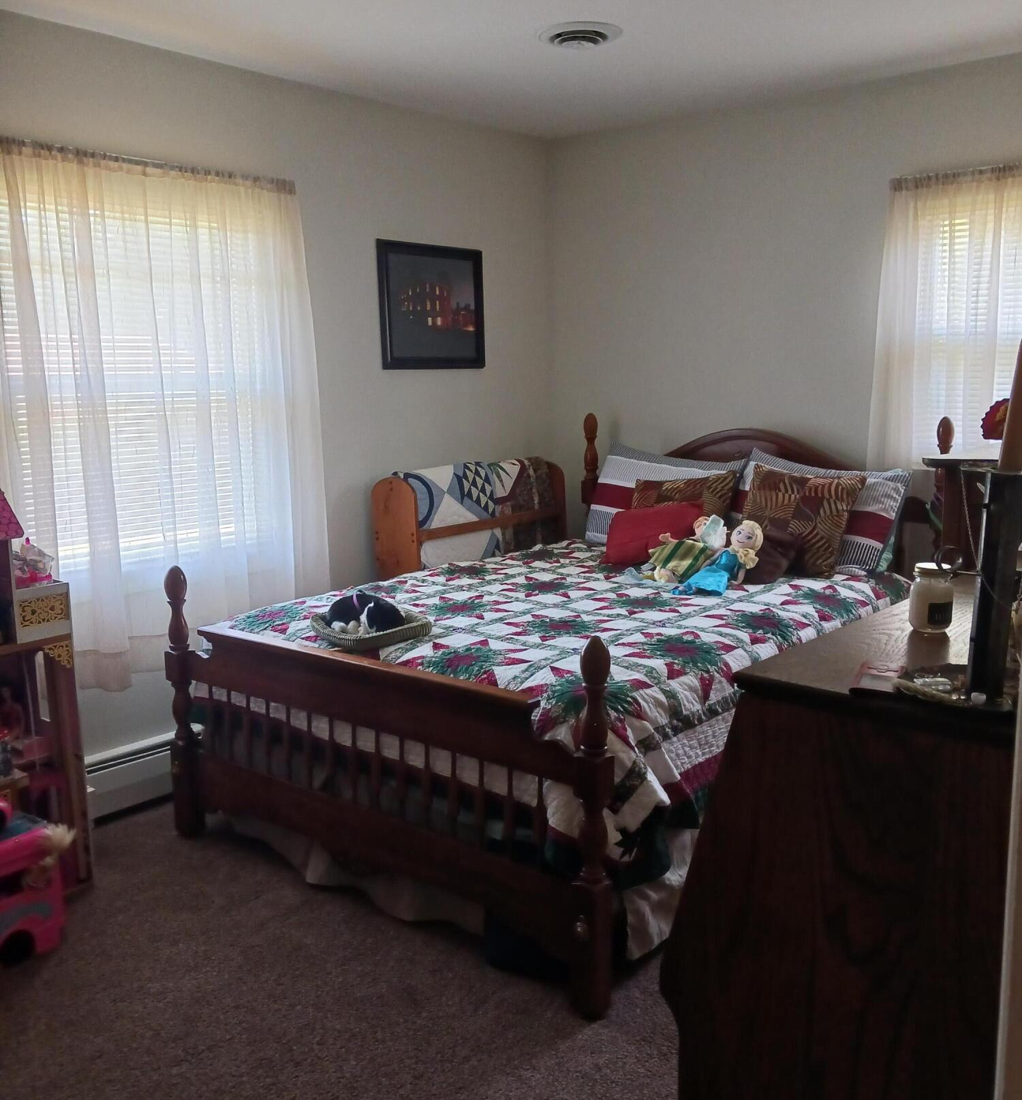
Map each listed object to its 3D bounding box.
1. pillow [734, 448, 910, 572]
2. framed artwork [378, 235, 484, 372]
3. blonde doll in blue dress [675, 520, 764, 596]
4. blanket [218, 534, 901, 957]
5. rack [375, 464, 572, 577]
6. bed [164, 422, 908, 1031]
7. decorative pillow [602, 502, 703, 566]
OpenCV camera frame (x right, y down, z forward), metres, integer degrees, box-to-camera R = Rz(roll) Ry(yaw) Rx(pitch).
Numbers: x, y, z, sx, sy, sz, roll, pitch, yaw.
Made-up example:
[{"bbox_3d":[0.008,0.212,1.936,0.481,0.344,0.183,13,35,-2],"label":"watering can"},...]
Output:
[{"bbox_3d":[1.106,-0.137,3.814,0.605,0.408,0.156,12,-11,41],"label":"pillow"},{"bbox_3d":[-0.310,-0.986,4.332,0.027,0.490,0.602,7,13,40],"label":"framed artwork"},{"bbox_3d":[0.672,0.026,3.430,0.401,0.129,0.163,-38,47,-26],"label":"blonde doll in blue dress"},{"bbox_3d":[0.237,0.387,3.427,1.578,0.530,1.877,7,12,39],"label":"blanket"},{"bbox_3d":[-0.139,0.135,4.491,0.292,0.957,0.925,7,13,40],"label":"rack"},{"bbox_3d":[0.269,0.195,3.465,1.592,1.167,2.197,7,12,39],"label":"bed"},{"bbox_3d":[0.528,-0.061,3.918,0.364,0.247,0.122,-2,-24,22],"label":"decorative pillow"}]

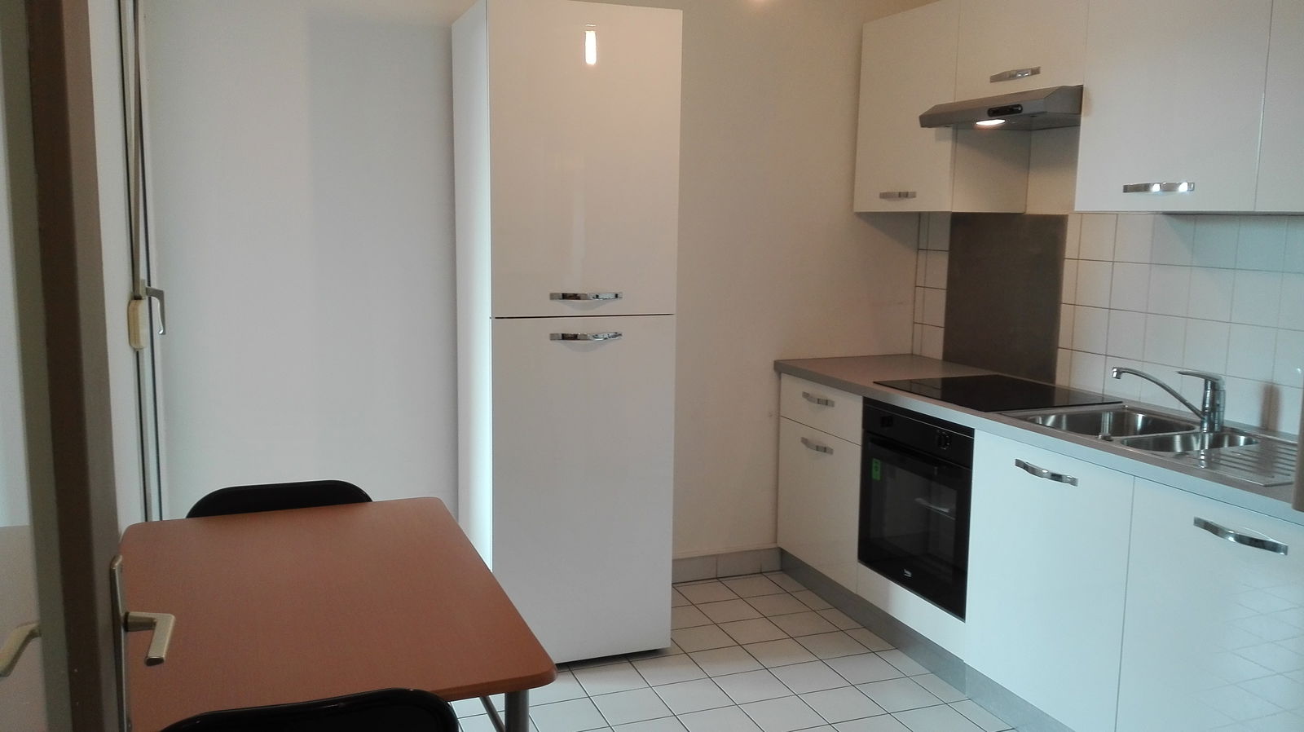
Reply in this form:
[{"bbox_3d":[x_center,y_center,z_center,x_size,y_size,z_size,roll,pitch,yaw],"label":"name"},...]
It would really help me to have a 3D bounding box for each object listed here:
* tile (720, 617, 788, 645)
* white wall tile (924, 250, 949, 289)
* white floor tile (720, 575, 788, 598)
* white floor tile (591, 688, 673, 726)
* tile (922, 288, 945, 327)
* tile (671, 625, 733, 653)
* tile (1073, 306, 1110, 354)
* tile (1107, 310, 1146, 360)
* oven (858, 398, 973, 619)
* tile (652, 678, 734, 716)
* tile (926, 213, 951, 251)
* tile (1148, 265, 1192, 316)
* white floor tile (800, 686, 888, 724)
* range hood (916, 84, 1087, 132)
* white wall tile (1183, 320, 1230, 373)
[{"bbox_3d":[0.364,0.948,3.325,0.203,0.010,0.186,-1,9,-23],"label":"tile"},{"bbox_3d":[1.237,-0.416,4.042,0.010,0.160,0.147,-2,9,-21],"label":"white wall tile"},{"bbox_3d":[0.414,0.904,3.786,0.200,0.010,0.181,-2,9,-21],"label":"white floor tile"},{"bbox_3d":[-0.060,1.010,2.751,0.203,0.010,0.186,-1,9,-23],"label":"white floor tile"},{"bbox_3d":[1.174,-0.242,3.856,0.010,0.152,0.136,-3,9,-24],"label":"tile"},{"bbox_3d":[0.175,0.951,3.246,0.203,0.010,0.186,-1,9,-23],"label":"tile"},{"bbox_3d":[1.484,-0.120,3.146,0.010,0.151,0.149,-2,8,-21],"label":"tile"},{"bbox_3d":[1.534,-0.100,3.011,0.010,0.151,0.149,-2,8,-21],"label":"tile"},{"bbox_3d":[1.098,0.442,3.184,0.550,0.610,0.595,-2,8,-21],"label":"oven"},{"bbox_3d":[0.129,1.008,2.831,0.203,0.010,0.186,-1,9,-23],"label":"tile"},{"bbox_3d":[1.192,-0.545,3.840,0.010,0.153,0.143,-1,9,-23],"label":"tile"},{"bbox_3d":[1.600,-0.233,2.884,0.010,0.152,0.136,-3,9,-24],"label":"tile"},{"bbox_3d":[0.578,1.030,2.823,0.203,0.010,0.186,-1,9,-23],"label":"white floor tile"},{"bbox_3d":[1.298,-0.857,3.151,0.490,0.088,0.595,-2,9,-21],"label":"range hood"},{"bbox_3d":[1.712,-0.061,2.874,0.010,0.160,0.147,-2,9,-21],"label":"white wall tile"}]

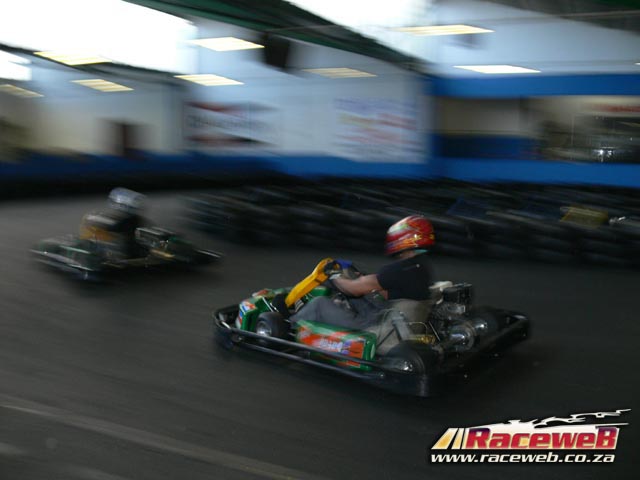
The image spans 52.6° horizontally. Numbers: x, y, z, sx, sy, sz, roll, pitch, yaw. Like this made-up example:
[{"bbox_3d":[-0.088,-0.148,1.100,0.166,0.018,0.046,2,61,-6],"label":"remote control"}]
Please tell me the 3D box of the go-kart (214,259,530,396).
[{"bbox_3d":[0.345,0.475,4.838,1.900,0.650,1.400,6,10,39],"label":"go-kart"}]

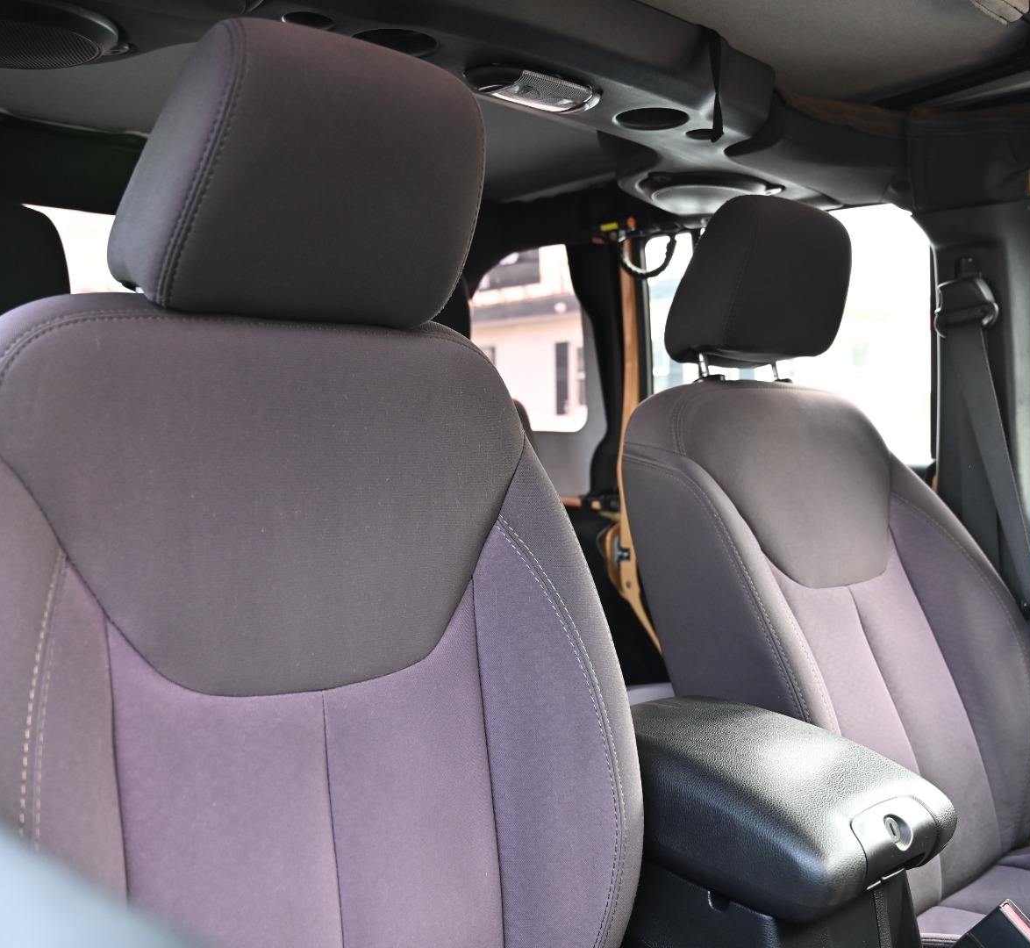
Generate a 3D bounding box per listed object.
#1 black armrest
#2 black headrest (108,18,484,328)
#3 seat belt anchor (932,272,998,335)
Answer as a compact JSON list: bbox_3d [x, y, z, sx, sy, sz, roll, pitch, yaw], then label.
[{"bbox_3d":[0.198,0.261,0.885,0.215,0.095,0.285,0,4,-38],"label":"black armrest"},{"bbox_3d":[-0.156,-0.216,0.783,0.255,0.200,0.130,0,21,-38],"label":"black headrest"},{"bbox_3d":[0.567,-0.213,1.340,0.035,0.080,0.075,0,1,-38],"label":"seat belt anchor"}]

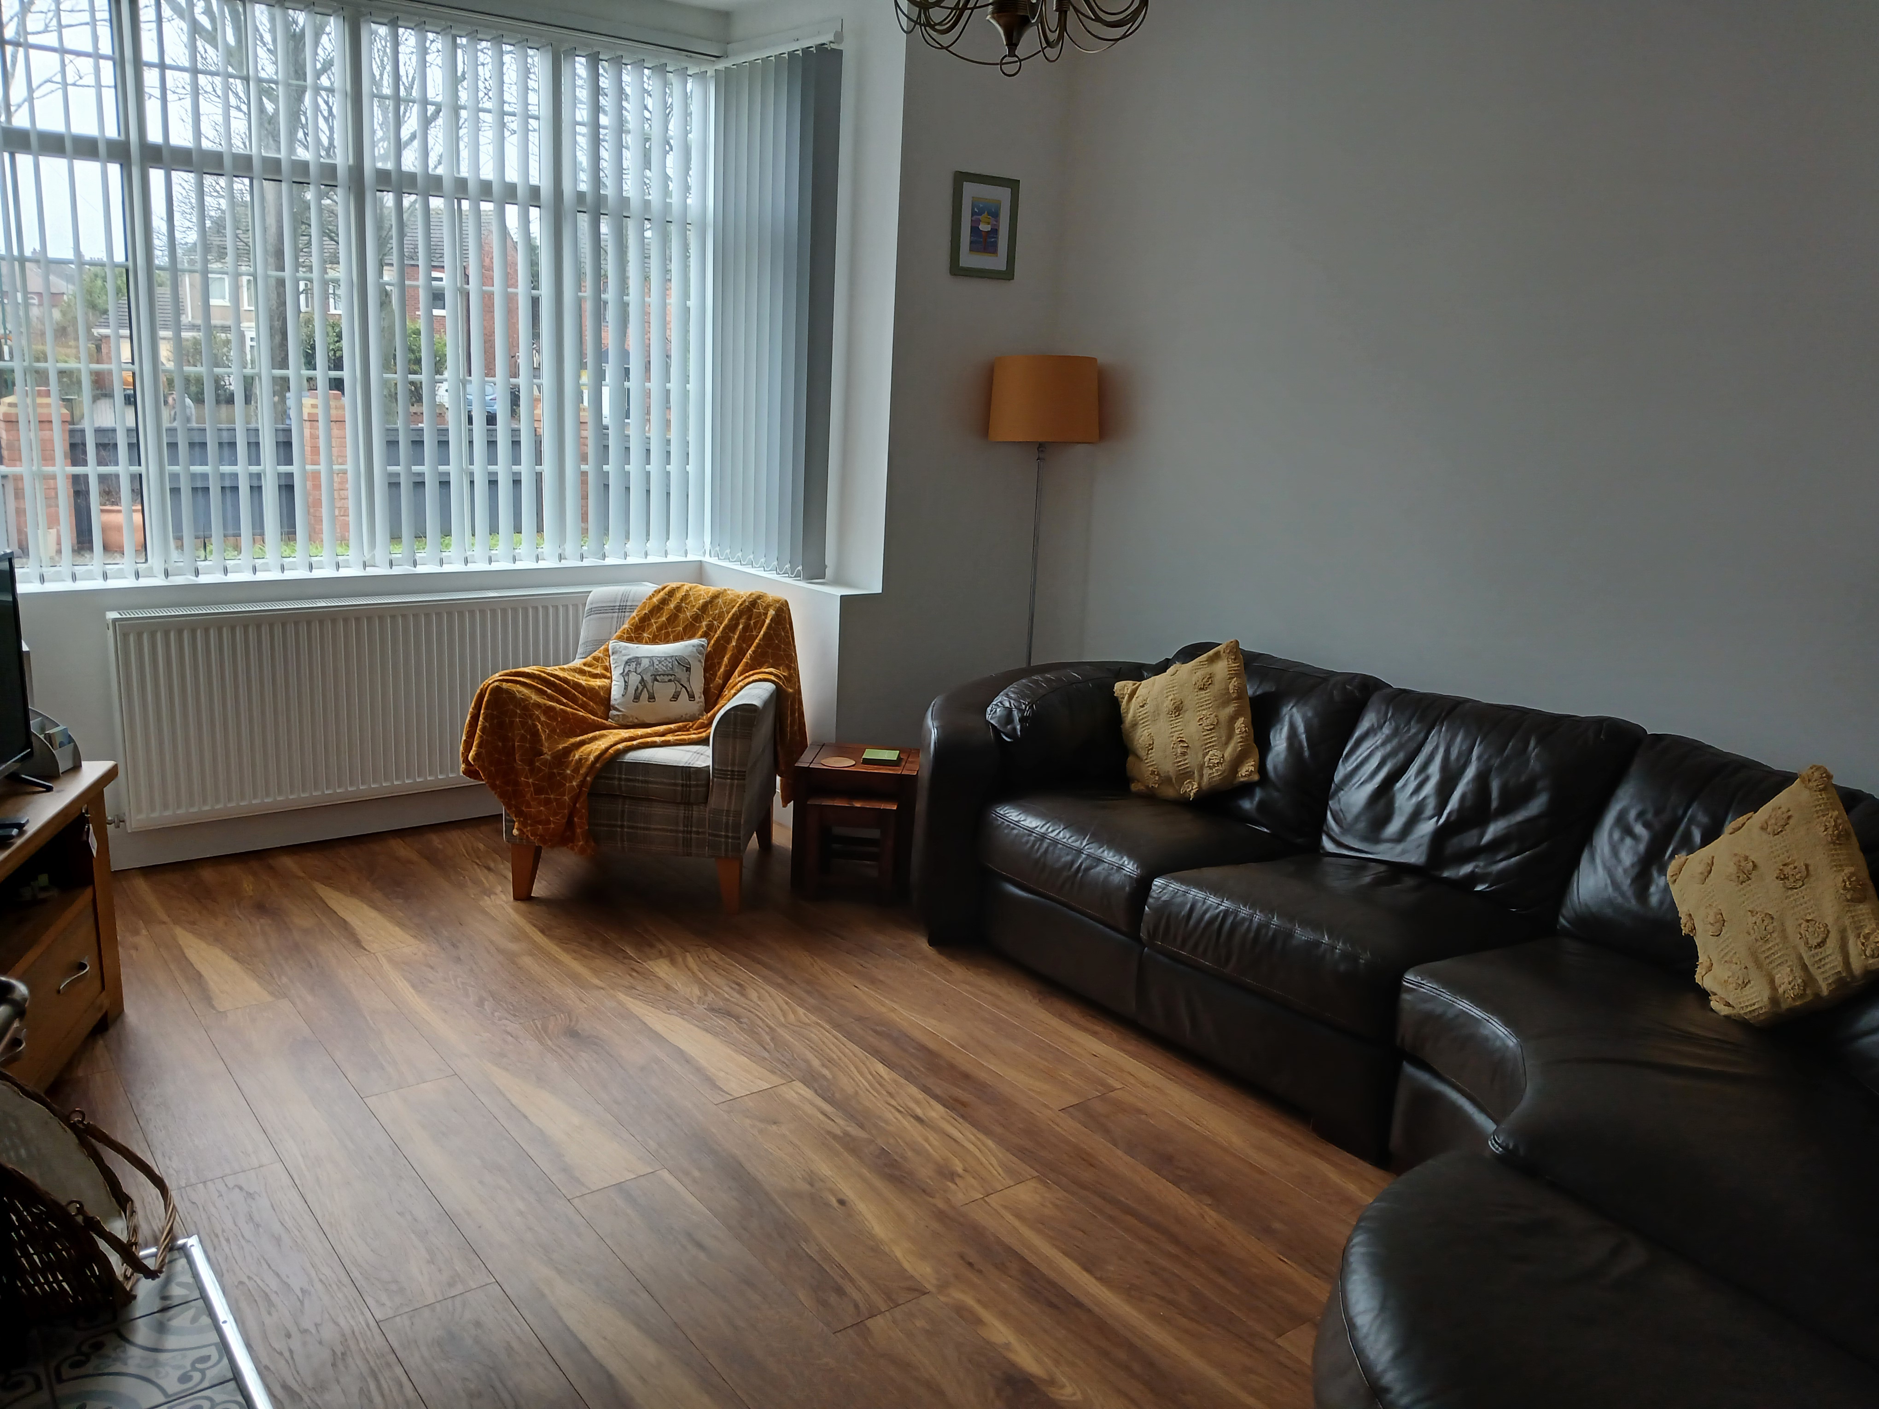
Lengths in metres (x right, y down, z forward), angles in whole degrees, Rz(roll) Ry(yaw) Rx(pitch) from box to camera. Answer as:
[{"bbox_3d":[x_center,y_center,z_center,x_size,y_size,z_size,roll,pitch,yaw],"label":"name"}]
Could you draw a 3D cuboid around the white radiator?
[{"bbox_3d":[-1.610,-0.028,4.352,1.610,0.600,0.110,-7,15,-37],"label":"white radiator"}]

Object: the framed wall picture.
[{"bbox_3d":[0.148,-1.469,4.345,0.260,0.303,0.022,-7,15,-37],"label":"framed wall picture"}]

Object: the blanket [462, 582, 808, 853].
[{"bbox_3d":[-0.864,0.025,4.154,0.900,0.680,0.780,3,12,3],"label":"blanket"}]

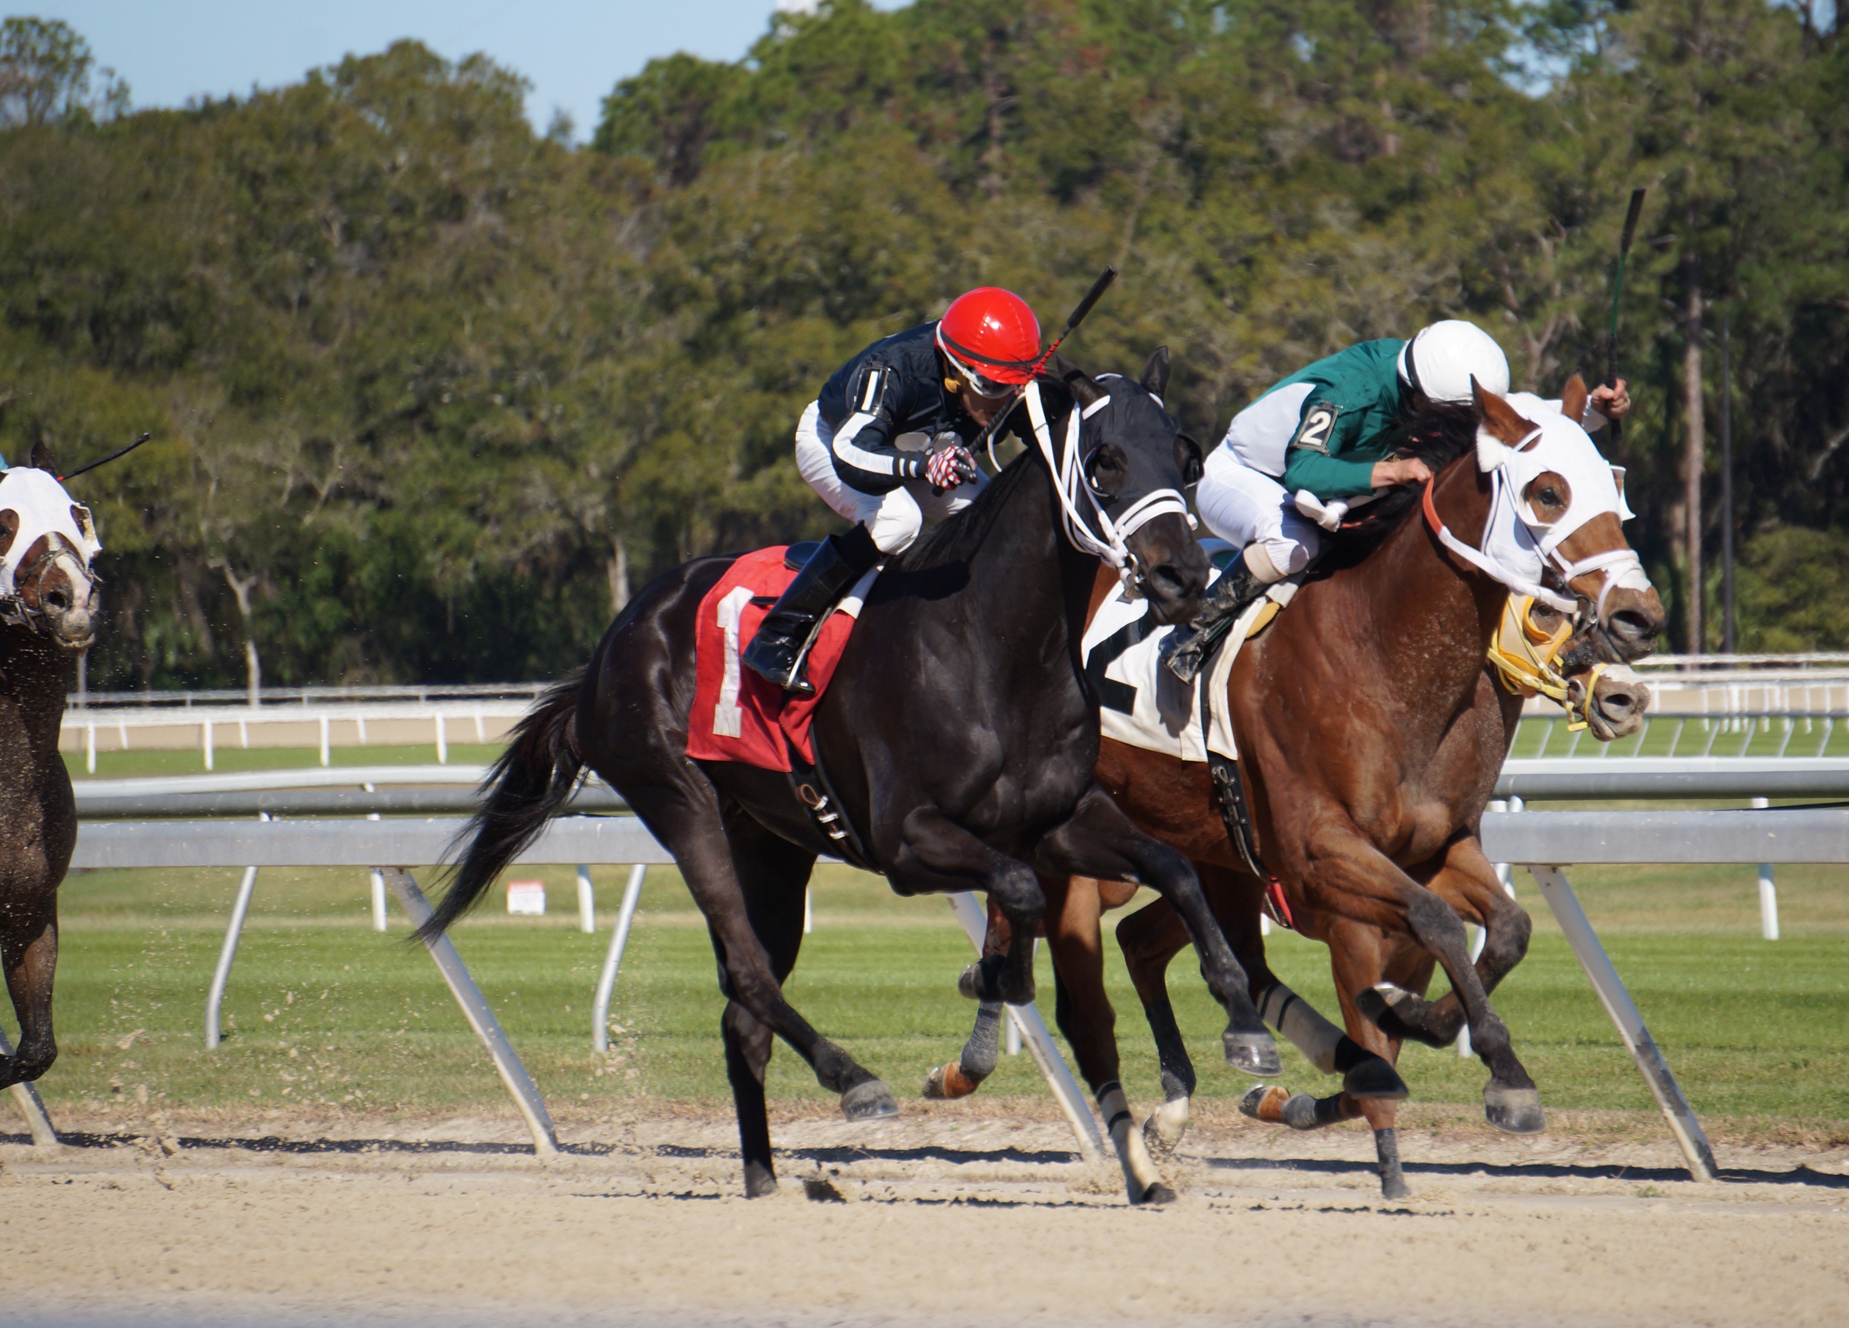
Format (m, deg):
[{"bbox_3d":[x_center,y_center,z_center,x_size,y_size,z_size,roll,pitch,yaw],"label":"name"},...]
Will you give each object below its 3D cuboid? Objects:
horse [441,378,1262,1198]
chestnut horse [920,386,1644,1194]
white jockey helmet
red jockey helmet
[{"bbox_3d":[-0.183,0.285,39.500,0.620,2.070,2.650,-1,0,-40],"label":"horse"},{"bbox_3d":[0.897,0.312,39.600,0.620,2.020,2.500,-1,0,-40],"label":"chestnut horse"},{"bbox_3d":[1.293,-0.739,39.100,0.230,0.280,0.190,-1,-42,-40],"label":"white jockey helmet"},{"bbox_3d":[0.158,-0.788,39.100,0.230,0.190,0.280,-1,24,-40],"label":"red jockey helmet"}]

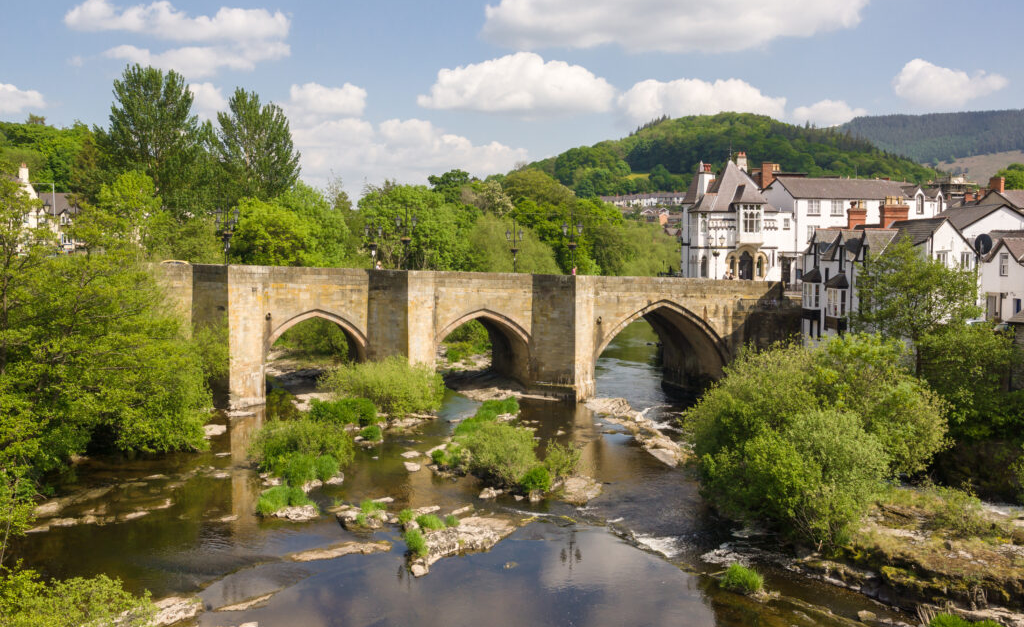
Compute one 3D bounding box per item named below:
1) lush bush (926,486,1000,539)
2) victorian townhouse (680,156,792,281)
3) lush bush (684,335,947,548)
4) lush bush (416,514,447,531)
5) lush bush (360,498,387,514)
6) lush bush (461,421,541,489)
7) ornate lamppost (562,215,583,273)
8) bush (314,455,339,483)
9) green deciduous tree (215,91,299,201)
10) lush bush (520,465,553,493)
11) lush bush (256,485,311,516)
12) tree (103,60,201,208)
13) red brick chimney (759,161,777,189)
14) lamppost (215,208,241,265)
[{"bbox_3d":[12.209,5.244,30.000,1.900,0.950,1.700,0,2,0],"label":"lush bush"},{"bbox_3d":[18.718,-7.457,92.500,8.400,11.300,8.000,0,2,-6],"label":"victorian townhouse"},{"bbox_3d":[8.825,3.312,32.800,7.400,5.250,6.800,0,2,0],"label":"lush bush"},{"bbox_3d":[-2.242,5.808,30.900,0.850,0.380,0.650,0,2,0],"label":"lush bush"},{"bbox_3d":[-4.133,5.755,33.104,0.780,0.400,0.600,0,2,0],"label":"lush bush"},{"bbox_3d":[-0.410,4.882,39.520,2.900,2.200,2.700,0,2,0],"label":"lush bush"},{"bbox_3d":[3.654,-3.614,67.000,1.050,4.700,0.450,0,2,-12],"label":"ornate lamppost"},{"bbox_3d":[-6.688,5.589,40.000,0.880,0.900,0.850,0,2,0],"label":"bush"},{"bbox_3d":[-26.491,-12.041,115.478,8.915,22.586,8.469,0,2,0],"label":"green deciduous tree"},{"bbox_3d":[0.846,5.696,38.300,1.100,0.950,1.000,0,2,0],"label":"lush bush"},{"bbox_3d":[-7.300,6.001,35.600,1.750,0.850,1.200,0,2,0],"label":"lush bush"},{"bbox_3d":[-36.293,-13.684,112.000,9.600,22.000,9.000,0,2,0],"label":"tree"},{"bbox_3d":[23.999,-12.944,104.000,1.000,2.600,1.100,0,2,-6],"label":"red brick chimney"},{"bbox_3d":[-15.888,-3.912,62.000,1.400,4.600,0.700,-1,3,-15],"label":"lamppost"}]

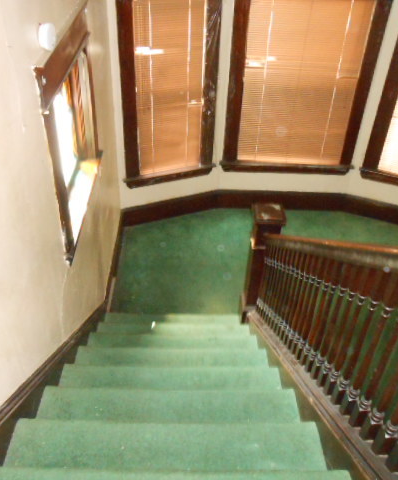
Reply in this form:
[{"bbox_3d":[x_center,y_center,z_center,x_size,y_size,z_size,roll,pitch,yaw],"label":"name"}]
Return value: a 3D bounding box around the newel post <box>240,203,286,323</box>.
[{"bbox_3d":[0.428,0.255,3.357,0.211,1.088,0.211,1,35,-2],"label":"newel post"}]

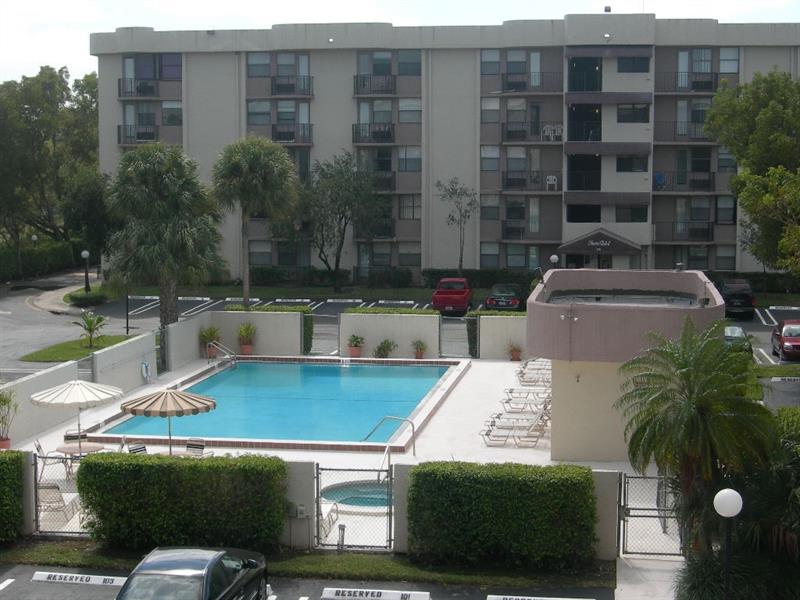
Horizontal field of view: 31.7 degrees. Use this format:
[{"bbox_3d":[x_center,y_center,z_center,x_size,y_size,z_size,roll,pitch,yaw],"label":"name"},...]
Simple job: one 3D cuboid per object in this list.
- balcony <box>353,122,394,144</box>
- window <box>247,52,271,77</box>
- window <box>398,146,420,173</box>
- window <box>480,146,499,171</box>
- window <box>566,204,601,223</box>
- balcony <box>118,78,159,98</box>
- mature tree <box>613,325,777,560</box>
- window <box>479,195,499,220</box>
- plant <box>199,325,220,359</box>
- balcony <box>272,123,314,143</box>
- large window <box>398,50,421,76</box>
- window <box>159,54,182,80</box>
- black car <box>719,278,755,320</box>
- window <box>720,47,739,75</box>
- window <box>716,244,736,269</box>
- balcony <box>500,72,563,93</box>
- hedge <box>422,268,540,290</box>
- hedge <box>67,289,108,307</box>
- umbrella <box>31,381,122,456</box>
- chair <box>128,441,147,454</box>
[{"bbox_3d":[-1.387,-9.078,77.120,2.208,1.185,1.300,1,7,9],"label":"balcony"},{"bbox_3d":[-8.008,-13.419,80.449,1.391,1.380,0.150,1,6,9],"label":"window"},{"bbox_3d":[0.605,-7.989,79.858,1.293,1.436,0.150,1,5,9],"label":"window"},{"bbox_3d":[5.077,-7.942,79.170,1.057,1.390,0.150,1,5,9],"label":"window"},{"bbox_3d":[10.021,-4.681,76.715,1.849,0.950,0.197,1,6,9],"label":"window"},{"bbox_3d":[-15.067,-12.154,81.585,2.200,1.190,1.034,1,6,9],"label":"balcony"},{"bbox_3d":[5.306,2.542,25.519,2.850,4.433,2.800,1,5,8],"label":"mature tree"},{"bbox_3d":[5.082,-5.210,79.424,1.060,1.421,0.150,1,5,9],"label":"window"},{"bbox_3d":[-7.141,1.562,52.786,0.800,1.265,0.800,1,5,8],"label":"plant"},{"bbox_3d":[-6.095,-9.435,80.448,2.306,1.239,1.034,1,6,9],"label":"balcony"},{"bbox_3d":[0.589,-13.362,79.598,1.283,1.444,0.148,1,6,9],"label":"large window"},{"bbox_3d":[-12.760,-12.946,78.525,1.334,1.429,0.150,1,7,9],"label":"window"},{"bbox_3d":[15.610,-0.146,66.075,1.800,1.640,4.700,1,6,9],"label":"black car"},{"bbox_3d":[17.133,-12.439,73.327,0.964,1.411,0.150,1,7,9],"label":"window"},{"bbox_3d":[17.241,-2.237,74.469,1.030,1.349,0.150,1,7,9],"label":"window"},{"bbox_3d":[7.304,-11.883,77.687,3.344,1.163,1.300,1,6,9],"label":"balcony"},{"bbox_3d":[4.434,-1.139,77.868,6.400,1.080,1.100,1,6,9],"label":"hedge"},{"bbox_3d":[-15.502,-0.032,70.149,2.098,0.552,1.084,1,6,9],"label":"hedge"},{"bbox_3d":[-7.264,2.922,31.967,2.110,2.220,2.110,1,6,9],"label":"umbrella"},{"bbox_3d":[-5.993,3.794,32.991,0.580,0.900,0.640,-6,9,-43],"label":"chair"}]

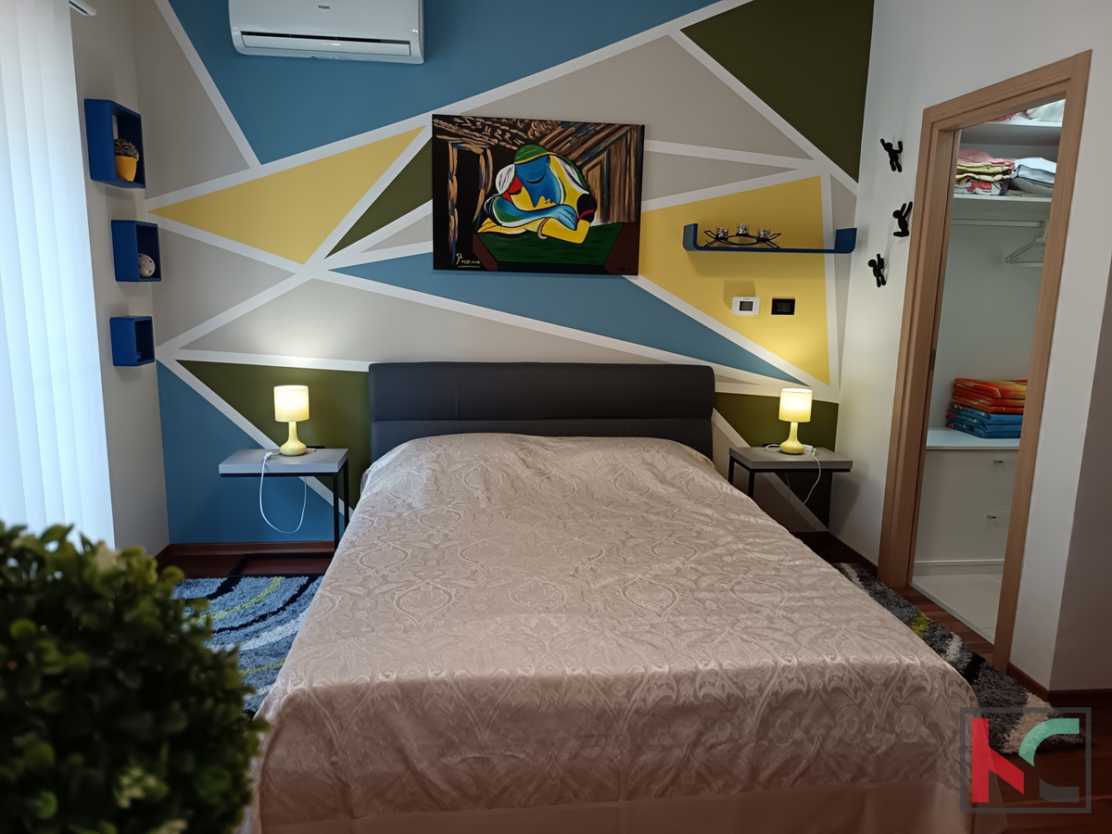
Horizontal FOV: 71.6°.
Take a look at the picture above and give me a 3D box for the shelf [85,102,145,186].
[{"bbox_3d":[-1.774,-1.095,3.122,0.095,0.297,0.285,0,10,-7],"label":"shelf"}]

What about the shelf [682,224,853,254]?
[{"bbox_3d":[1.038,-0.869,3.752,0.795,0.110,0.210,0,10,-7],"label":"shelf"}]

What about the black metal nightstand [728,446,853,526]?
[{"bbox_3d":[1.168,0.454,3.934,0.516,0.540,0.310,0,10,-7],"label":"black metal nightstand"}]

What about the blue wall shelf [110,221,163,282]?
[{"bbox_3d":[-1.796,-0.709,3.314,0.095,0.246,0.234,0,10,-7],"label":"blue wall shelf"}]

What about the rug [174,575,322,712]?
[{"bbox_3d":[-1.296,0.872,2.777,0.800,0.030,1.500,0,10,-7],"label":"rug"}]

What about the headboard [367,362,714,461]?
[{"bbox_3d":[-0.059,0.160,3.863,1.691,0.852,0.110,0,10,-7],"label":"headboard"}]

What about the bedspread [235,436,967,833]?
[{"bbox_3d":[0.069,0.536,2.774,1.750,0.550,2.150,0,10,-7],"label":"bedspread"}]

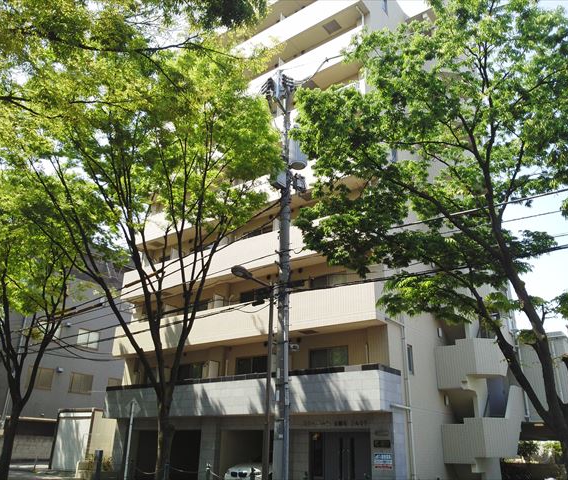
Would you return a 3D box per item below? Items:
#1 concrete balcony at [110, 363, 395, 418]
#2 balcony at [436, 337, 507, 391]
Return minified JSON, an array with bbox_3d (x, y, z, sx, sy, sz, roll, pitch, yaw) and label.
[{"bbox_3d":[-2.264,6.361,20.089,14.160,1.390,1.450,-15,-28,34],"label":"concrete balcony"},{"bbox_3d":[7.565,5.068,19.980,2.340,1.870,1.700,-15,-28,34],"label":"balcony"}]

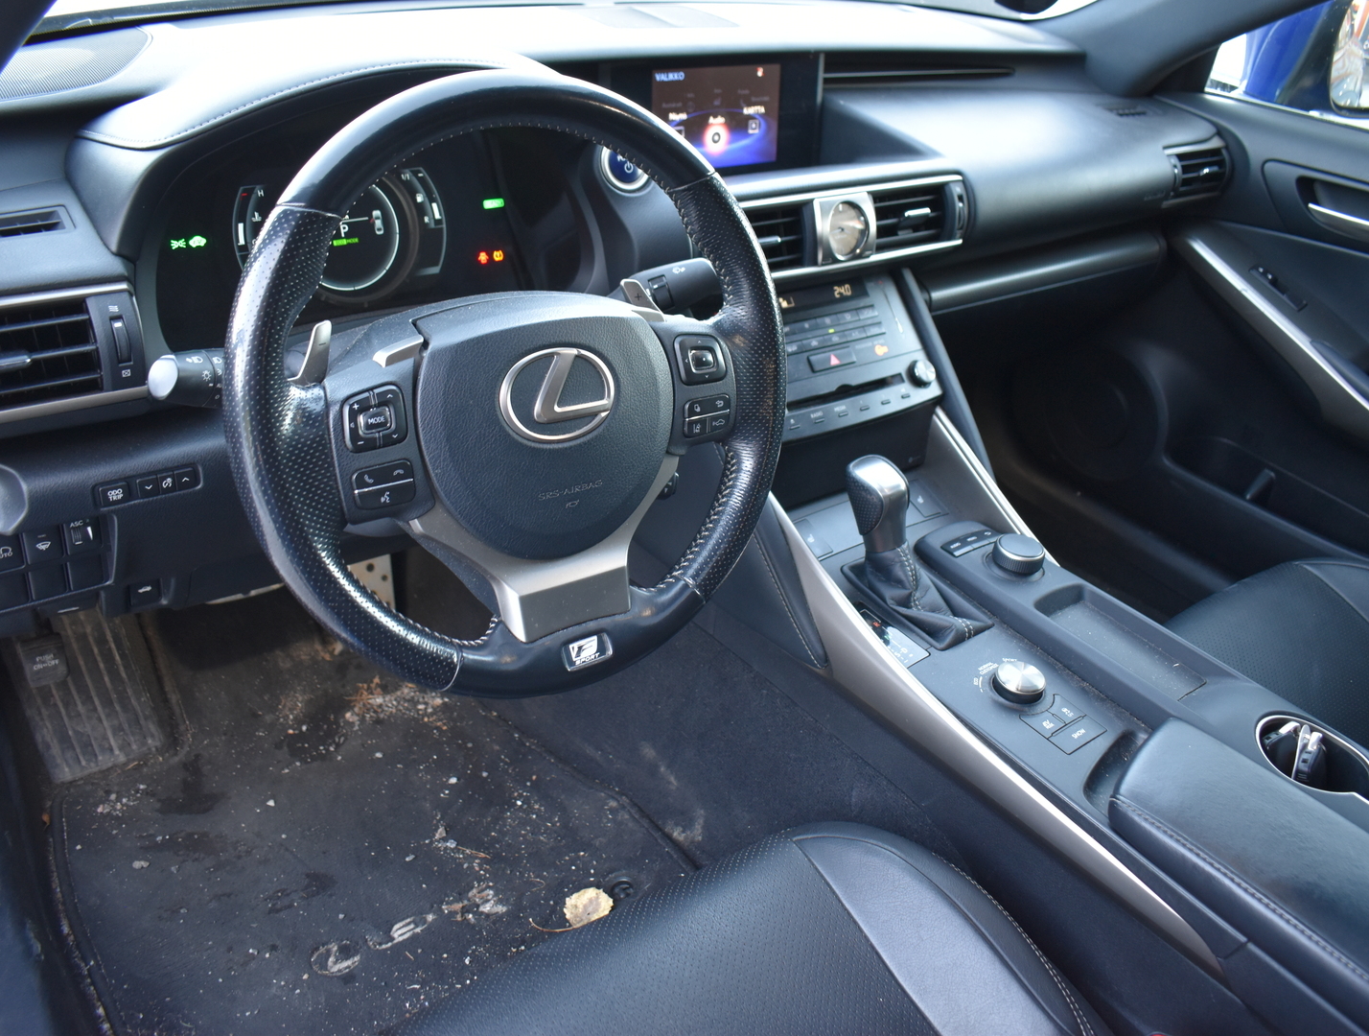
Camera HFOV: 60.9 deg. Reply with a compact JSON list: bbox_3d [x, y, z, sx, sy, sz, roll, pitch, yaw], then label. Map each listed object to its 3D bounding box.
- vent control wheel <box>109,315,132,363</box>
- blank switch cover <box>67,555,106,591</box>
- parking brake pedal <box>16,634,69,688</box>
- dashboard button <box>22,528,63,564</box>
[{"bbox_3d":[-0.345,-0.109,0.714,0.009,0.029,0.011,-17,21,-33],"label":"vent control wheel"},{"bbox_3d":[-0.401,0.034,0.778,0.023,0.024,0.011,-17,46,-32],"label":"blank switch cover"},{"bbox_3d":[-0.627,0.139,1.140,0.038,0.046,0.025,-17,18,-33],"label":"parking brake pedal"},{"bbox_3d":[-0.429,0.015,0.778,0.022,0.026,0.013,-20,44,-35],"label":"dashboard button"}]

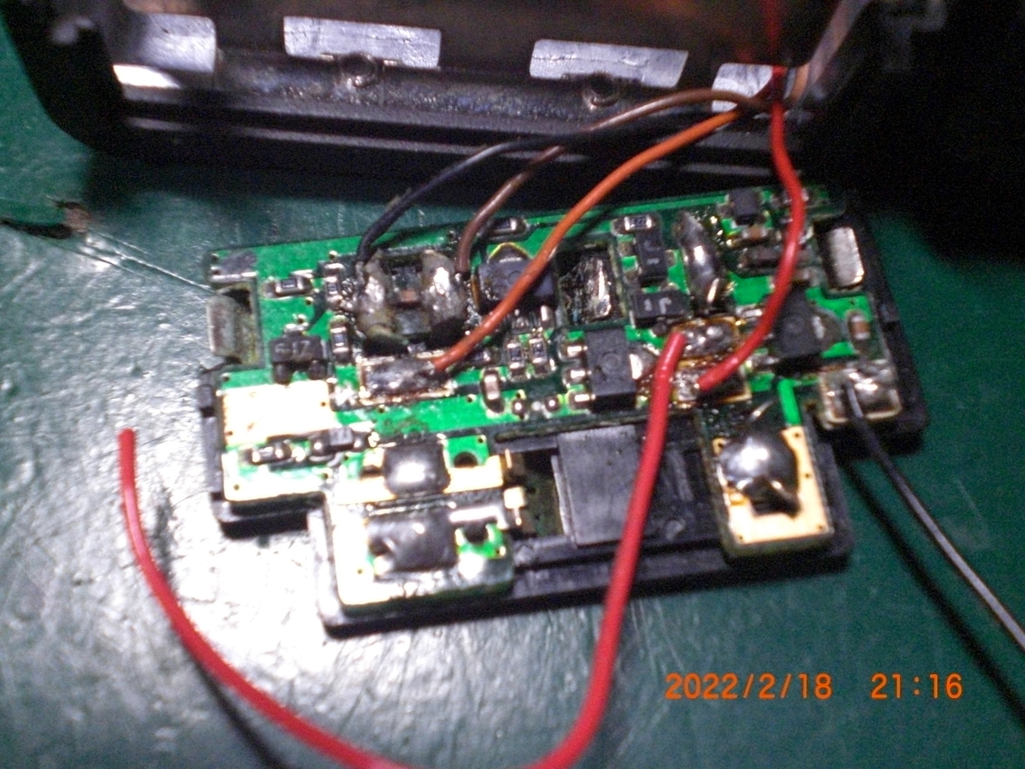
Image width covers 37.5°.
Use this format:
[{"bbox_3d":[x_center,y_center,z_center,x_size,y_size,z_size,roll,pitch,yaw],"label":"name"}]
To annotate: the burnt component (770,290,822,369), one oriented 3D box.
[{"bbox_3d":[0.017,-0.003,0.088,0.002,0.002,0.004,-7,63,-5],"label":"burnt component"}]

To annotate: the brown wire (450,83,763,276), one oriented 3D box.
[{"bbox_3d":[0.006,-0.014,0.091,0.023,0.003,0.004,-30,68,-16],"label":"brown wire"}]

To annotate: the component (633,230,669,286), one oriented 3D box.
[{"bbox_3d":[0.008,-0.008,0.091,0.002,0.001,0.003,-7,63,-5],"label":"component"}]

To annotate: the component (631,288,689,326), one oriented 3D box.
[{"bbox_3d":[0.009,-0.005,0.089,0.003,0.001,0.002,-7,63,-5],"label":"component"}]

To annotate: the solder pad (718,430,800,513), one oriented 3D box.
[{"bbox_3d":[0.014,0.005,0.084,0.004,0.001,0.004,-7,63,-5],"label":"solder pad"}]

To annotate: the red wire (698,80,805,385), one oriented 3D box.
[{"bbox_3d":[0.015,-0.009,0.090,0.004,0.004,0.022,15,63,6],"label":"red wire"}]

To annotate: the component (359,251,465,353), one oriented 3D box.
[{"bbox_3d":[-0.006,-0.005,0.088,0.006,0.002,0.005,-7,63,-5],"label":"component"}]

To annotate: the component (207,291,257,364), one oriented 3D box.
[{"bbox_3d":[-0.017,-0.003,0.089,0.003,0.001,0.004,-7,63,-5],"label":"component"}]

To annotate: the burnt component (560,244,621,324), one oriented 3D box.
[{"bbox_3d":[0.005,-0.006,0.091,0.003,0.001,0.004,-7,63,-5],"label":"burnt component"}]

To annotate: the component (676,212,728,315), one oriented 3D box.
[{"bbox_3d":[0.011,-0.007,0.090,0.002,0.002,0.006,-8,63,-6],"label":"component"}]

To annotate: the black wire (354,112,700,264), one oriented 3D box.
[{"bbox_3d":[0.001,-0.013,0.091,0.024,0.003,0.003,-24,66,-13],"label":"black wire"}]

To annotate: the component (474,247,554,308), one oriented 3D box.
[{"bbox_3d":[0.000,-0.006,0.090,0.004,0.002,0.003,-7,63,-5],"label":"component"}]

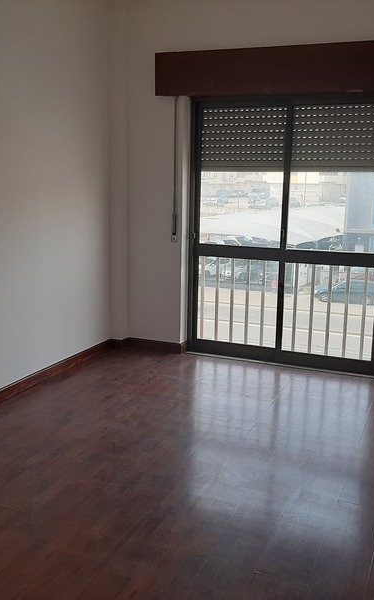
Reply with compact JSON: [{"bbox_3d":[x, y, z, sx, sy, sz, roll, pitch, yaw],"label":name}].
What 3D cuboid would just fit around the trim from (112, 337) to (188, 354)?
[{"bbox_3d":[-0.328,0.371,5.138,0.620,0.072,0.025,6,12,22],"label":"trim"}]

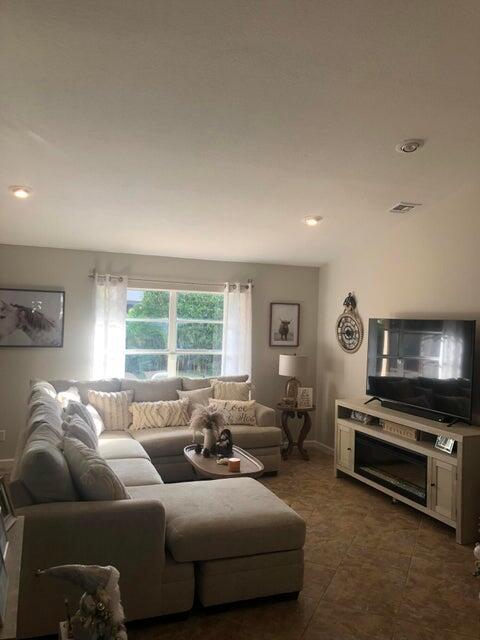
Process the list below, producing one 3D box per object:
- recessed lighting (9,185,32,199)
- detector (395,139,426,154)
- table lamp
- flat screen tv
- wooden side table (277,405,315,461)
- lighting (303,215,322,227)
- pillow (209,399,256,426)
[{"bbox_3d":[-1.847,-1.079,4.355,0.195,0.040,0.195,2,-11,-21],"label":"recessed lighting"},{"bbox_3d":[1.248,-1.278,3.813,0.200,0.045,0.200,-2,-10,0],"label":"detector"},{"bbox_3d":[0.678,0.754,6.525,0.365,0.644,0.365,2,-1,0],"label":"table lamp"},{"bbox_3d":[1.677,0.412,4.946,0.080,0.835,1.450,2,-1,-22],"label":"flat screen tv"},{"bbox_3d":[0.701,1.388,6.459,0.470,0.635,0.460,2,-1,-21],"label":"wooden side table"},{"bbox_3d":[0.745,-1.008,5.247,0.185,0.040,0.185,-2,-10,0],"label":"lighting"},{"bbox_3d":[-0.084,1.033,5.780,0.520,0.310,0.140,2,-19,-7],"label":"pillow"}]

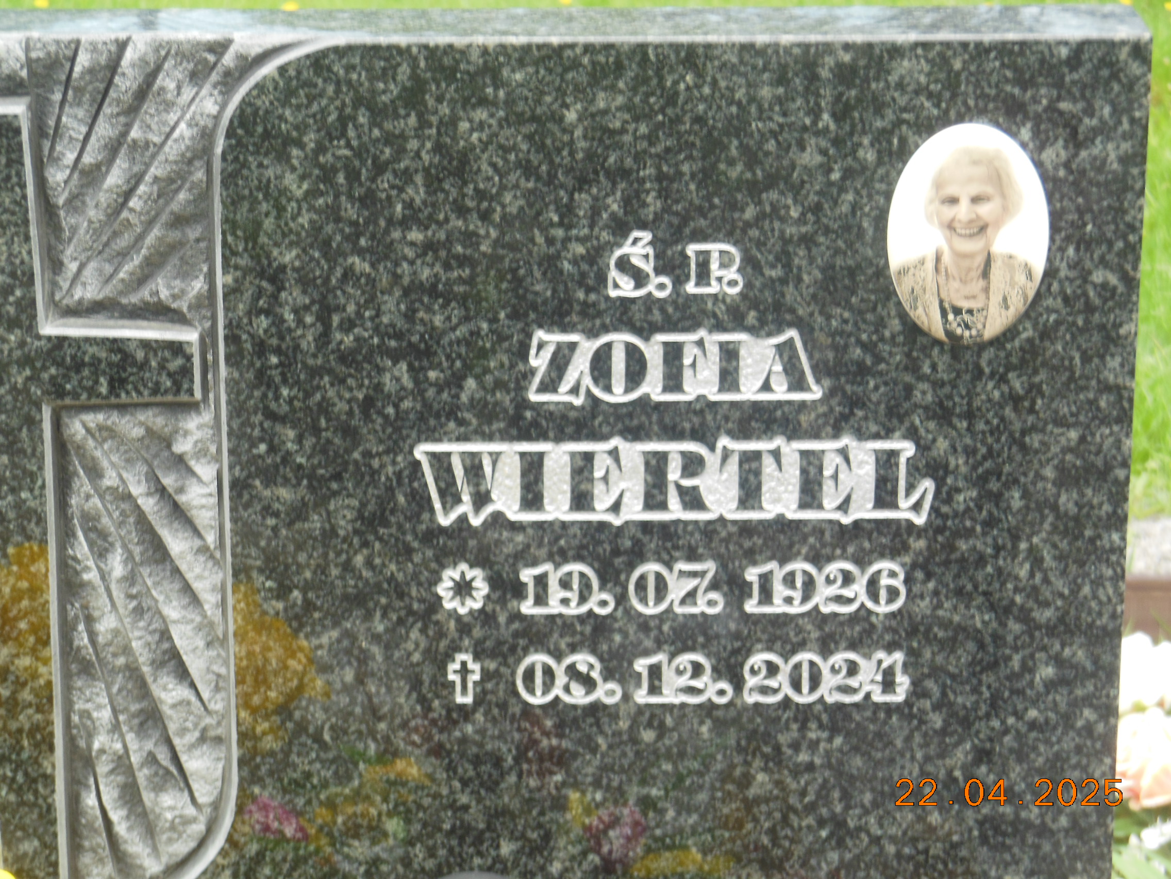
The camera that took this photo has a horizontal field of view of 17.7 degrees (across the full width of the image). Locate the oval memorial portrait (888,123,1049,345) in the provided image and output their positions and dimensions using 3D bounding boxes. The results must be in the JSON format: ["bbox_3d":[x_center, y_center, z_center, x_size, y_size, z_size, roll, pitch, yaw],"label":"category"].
[{"bbox_3d":[0.257,-0.138,2.520,0.109,0.151,0.011,0,17,0],"label":"oval memorial portrait"}]

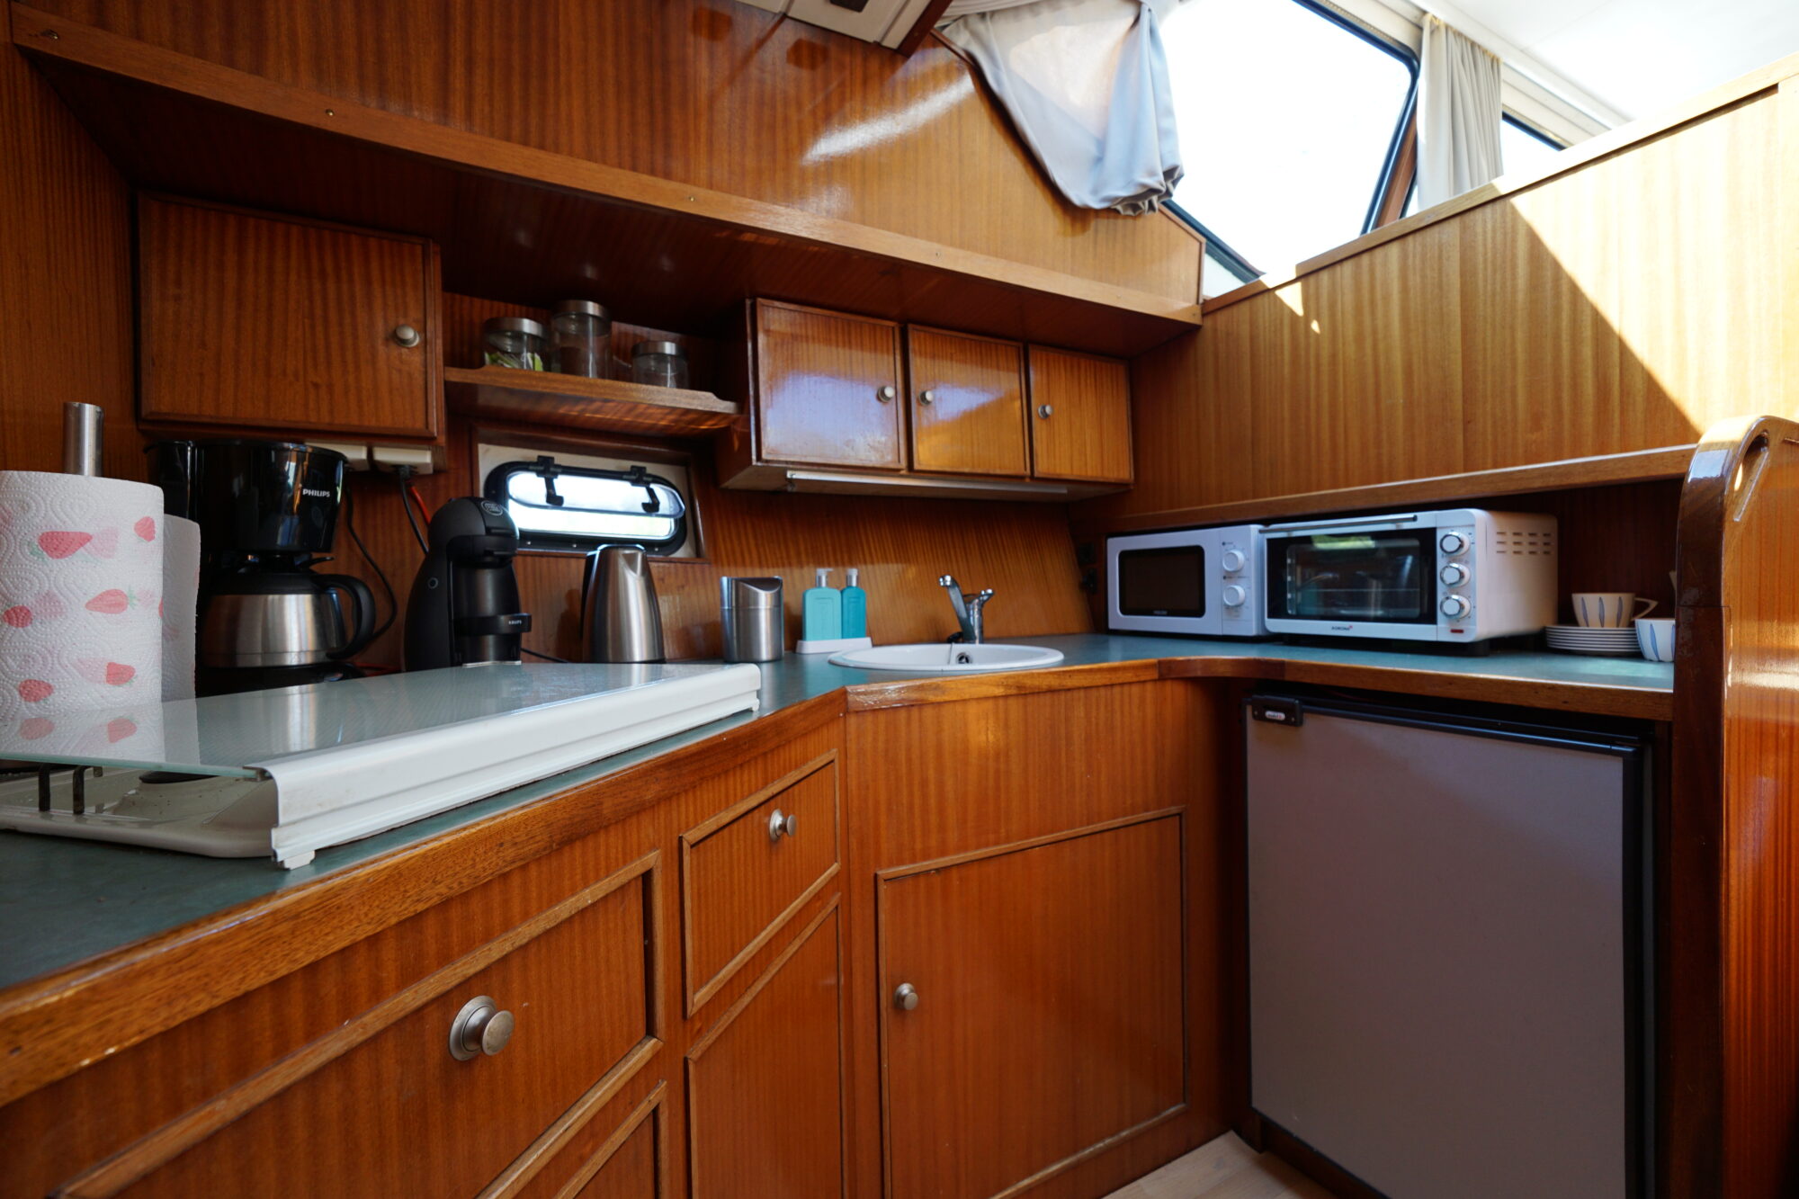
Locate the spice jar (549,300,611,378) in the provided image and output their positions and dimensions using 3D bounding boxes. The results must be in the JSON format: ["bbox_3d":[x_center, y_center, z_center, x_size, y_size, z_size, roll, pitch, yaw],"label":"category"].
[{"bbox_3d":[-0.667,-0.523,1.564,0.119,0.182,0.119,-2,1,-28],"label":"spice jar"}]

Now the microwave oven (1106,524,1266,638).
[{"bbox_3d":[0.818,-0.035,1.923,0.345,0.262,0.438,-2,1,-28],"label":"microwave oven"}]

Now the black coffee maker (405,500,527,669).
[{"bbox_3d":[-0.665,-0.009,1.150,0.200,0.292,0.150,-1,1,21],"label":"black coffee maker"}]

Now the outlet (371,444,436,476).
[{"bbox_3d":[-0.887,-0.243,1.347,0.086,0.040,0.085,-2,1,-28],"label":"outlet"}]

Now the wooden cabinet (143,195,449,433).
[{"bbox_3d":[-1.026,-0.432,1.324,0.391,0.346,0.300,-2,1,-28],"label":"wooden cabinet"}]

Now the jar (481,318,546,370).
[{"bbox_3d":[-0.773,-0.490,1.506,0.118,0.122,0.118,-2,1,-28],"label":"jar"}]

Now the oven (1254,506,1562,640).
[{"bbox_3d":[1.014,-0.030,1.525,0.325,0.257,0.404,-2,1,-28],"label":"oven"}]

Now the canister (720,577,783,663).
[{"bbox_3d":[-0.304,0.039,1.545,0.122,0.171,0.122,-2,1,-27],"label":"canister"}]

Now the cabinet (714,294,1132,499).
[{"bbox_3d":[0.102,-0.466,1.935,1.083,0.346,0.300,-2,1,-28],"label":"cabinet"}]

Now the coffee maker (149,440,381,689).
[{"bbox_3d":[-0.809,-0.029,0.998,0.232,0.345,0.180,-1,1,4],"label":"coffee maker"}]

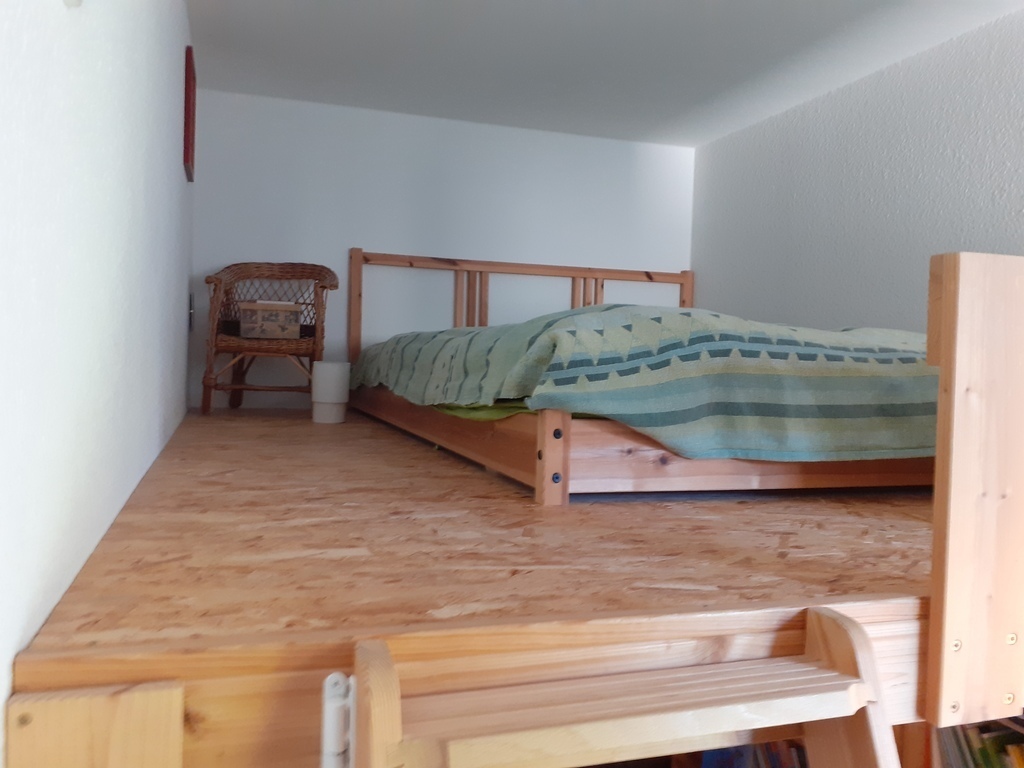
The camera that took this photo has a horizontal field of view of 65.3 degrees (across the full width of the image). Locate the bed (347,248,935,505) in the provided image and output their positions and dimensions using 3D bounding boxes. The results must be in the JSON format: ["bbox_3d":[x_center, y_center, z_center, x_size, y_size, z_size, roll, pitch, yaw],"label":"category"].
[{"bbox_3d":[0.410,-0.158,2.301,1.495,0.600,2.080,1,2,-19],"label":"bed"}]

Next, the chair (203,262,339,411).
[{"bbox_3d":[-0.837,-0.166,2.776,0.435,0.520,0.370,1,2,-15],"label":"chair"}]

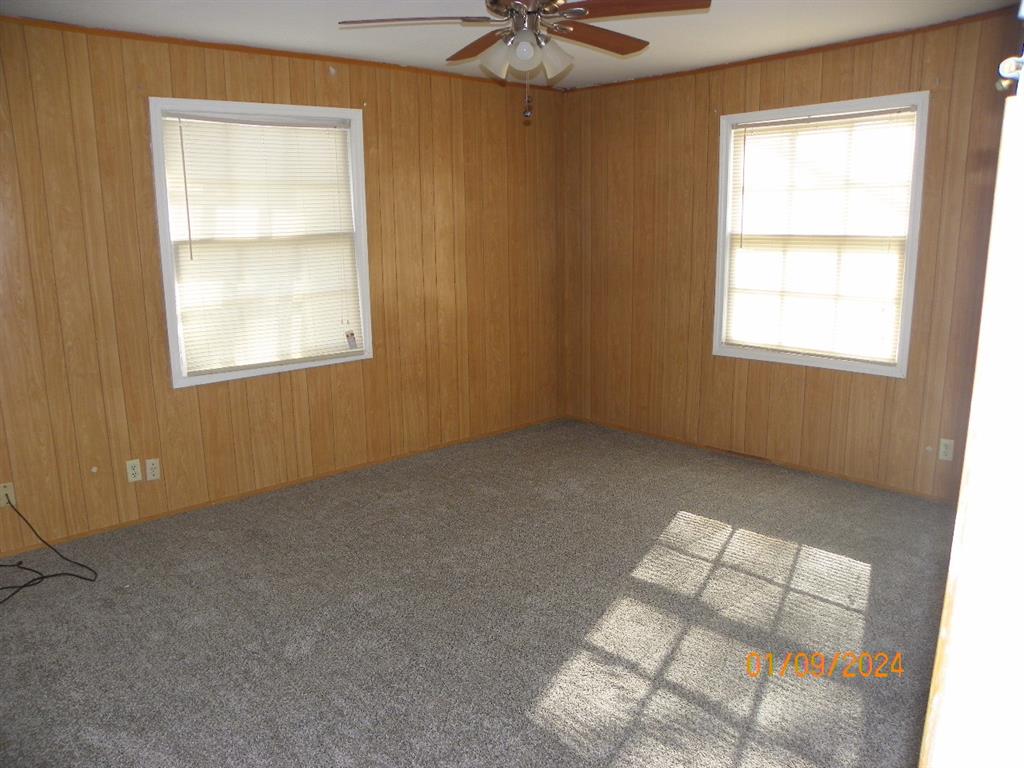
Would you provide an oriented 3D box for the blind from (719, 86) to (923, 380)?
[{"bbox_3d":[1.691,-0.823,4.385,0.100,1.449,1.191,-11,16,-40],"label":"blind"}]

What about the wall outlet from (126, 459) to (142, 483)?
[{"bbox_3d":[-1.946,0.451,3.967,0.070,0.114,0.012,-11,16,-40],"label":"wall outlet"}]

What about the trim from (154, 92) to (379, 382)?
[{"bbox_3d":[-1.331,-0.783,4.304,1.190,1.458,0.070,-11,16,-40],"label":"trim"}]

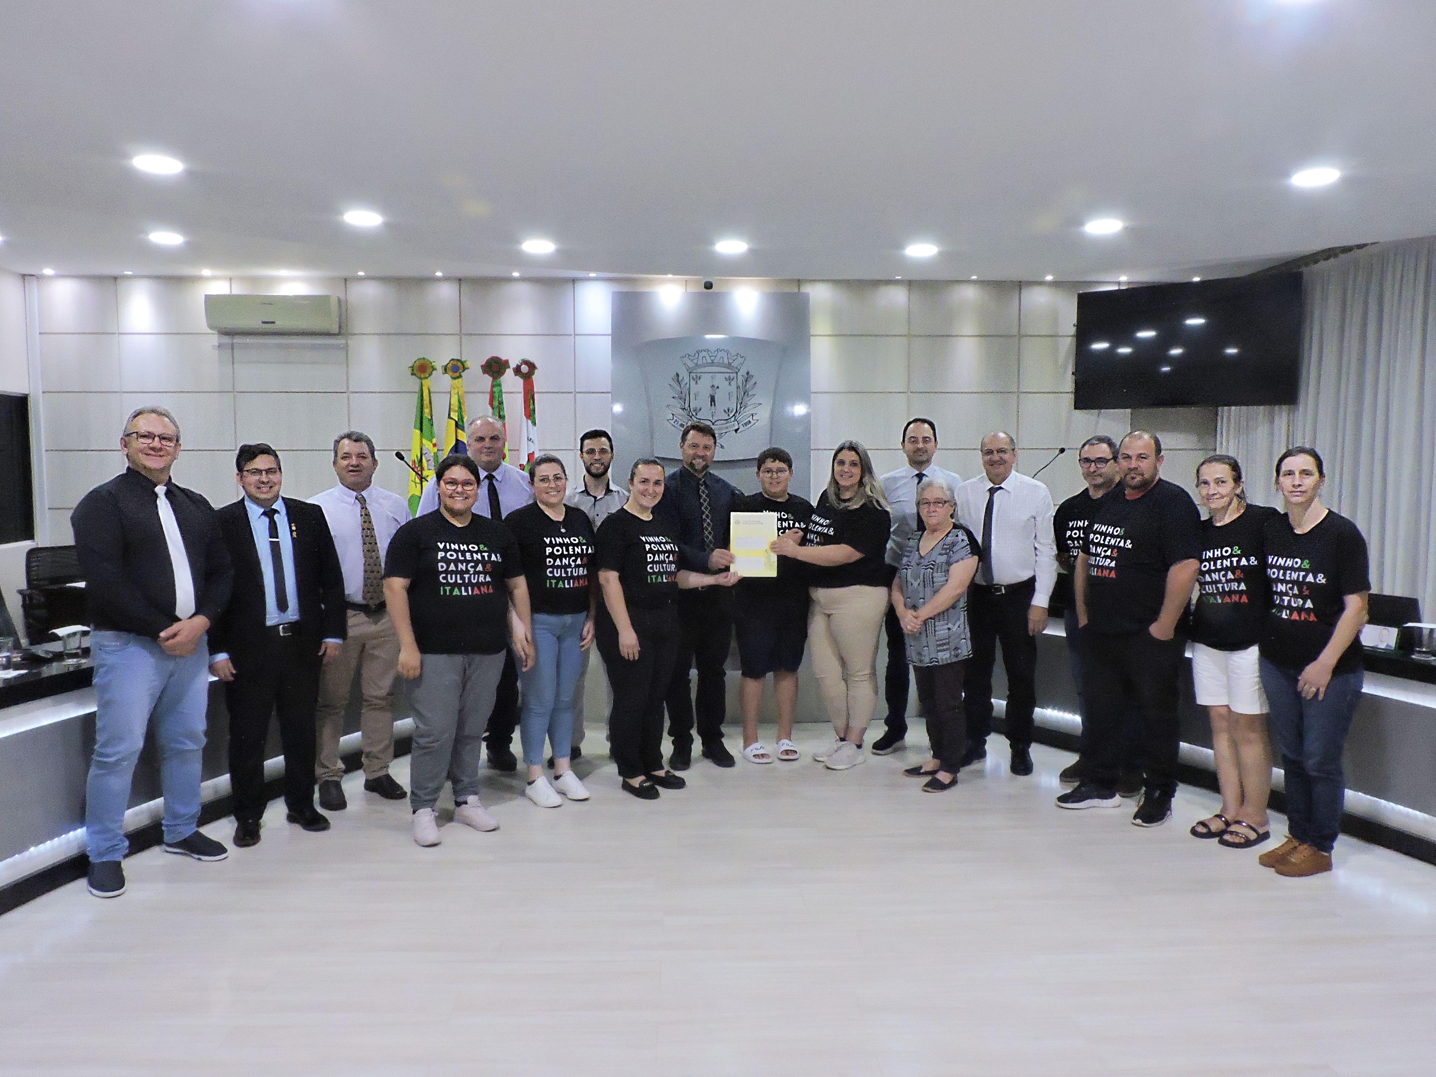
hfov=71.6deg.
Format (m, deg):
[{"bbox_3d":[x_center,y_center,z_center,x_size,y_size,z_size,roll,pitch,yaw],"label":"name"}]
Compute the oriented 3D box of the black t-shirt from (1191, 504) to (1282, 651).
[{"bbox_3d":[2.179,0.161,4.175,0.280,0.610,0.450,-4,6,-45],"label":"black t-shirt"}]

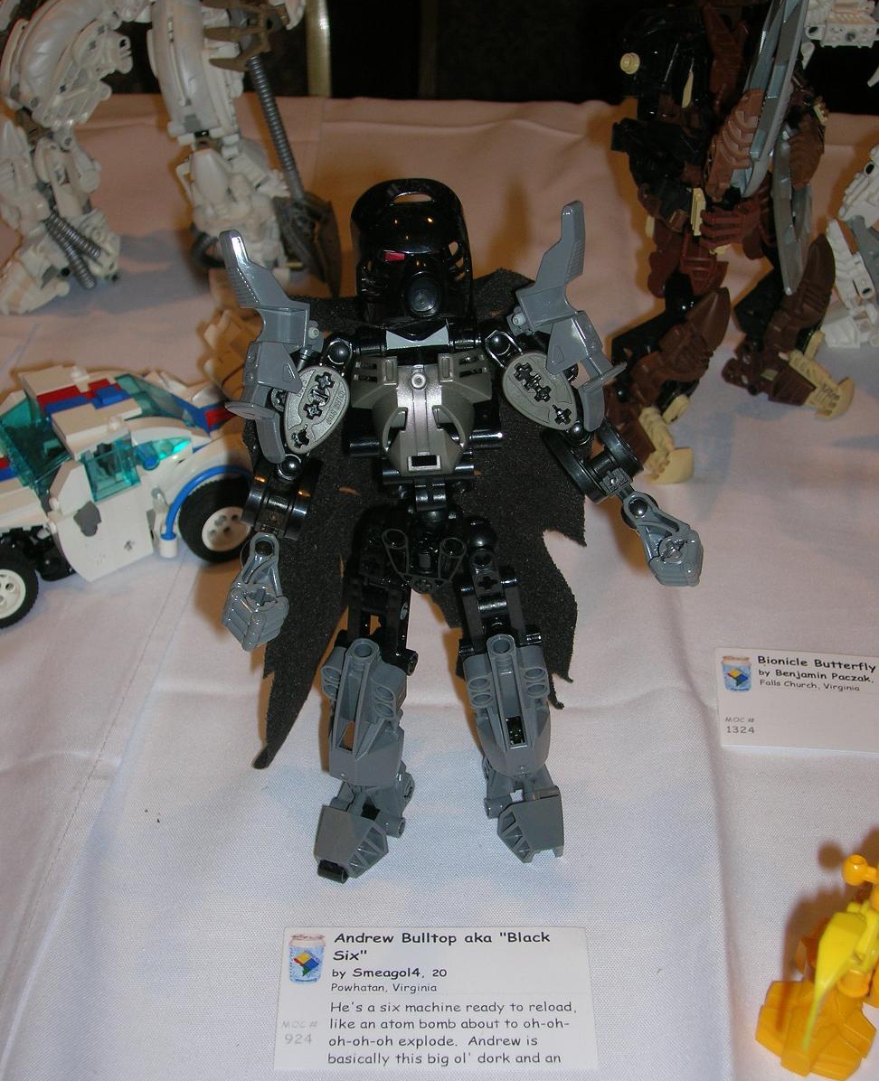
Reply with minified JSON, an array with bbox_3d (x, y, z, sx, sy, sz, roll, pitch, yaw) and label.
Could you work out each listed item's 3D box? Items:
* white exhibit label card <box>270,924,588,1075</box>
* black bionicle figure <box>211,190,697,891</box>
[{"bbox_3d":[-0.001,0.130,0.444,0.089,0.002,0.049,0,40,-1],"label":"white exhibit label card"},{"bbox_3d":[0.005,0.000,0.427,0.134,0.223,0.070,-3,40,-4],"label":"black bionicle figure"}]

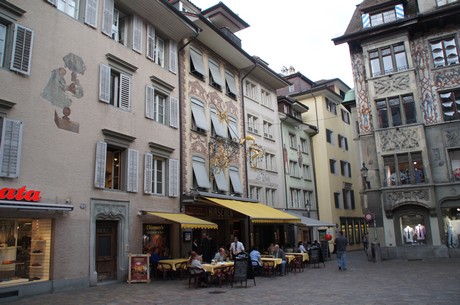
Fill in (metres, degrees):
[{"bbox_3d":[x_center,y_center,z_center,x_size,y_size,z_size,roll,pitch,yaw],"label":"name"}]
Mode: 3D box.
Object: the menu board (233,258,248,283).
[{"bbox_3d":[0.454,4.166,12.300,0.560,1.180,0.500,-8,-14,23],"label":"menu board"}]

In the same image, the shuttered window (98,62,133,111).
[{"bbox_3d":[-5.499,-3.107,16.554,0.200,1.884,1.884,-11,-16,30],"label":"shuttered window"}]

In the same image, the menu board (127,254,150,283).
[{"bbox_3d":[-3.809,4.900,14.639,0.780,1.150,0.450,-4,-13,7],"label":"menu board"}]

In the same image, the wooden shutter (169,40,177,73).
[{"bbox_3d":[-3.417,-5.697,20.839,0.060,2.000,0.660,-10,-15,29],"label":"wooden shutter"}]

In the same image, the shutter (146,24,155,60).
[{"bbox_3d":[-4.374,-6.124,19.256,0.060,2.107,0.583,-11,-16,30],"label":"shutter"}]

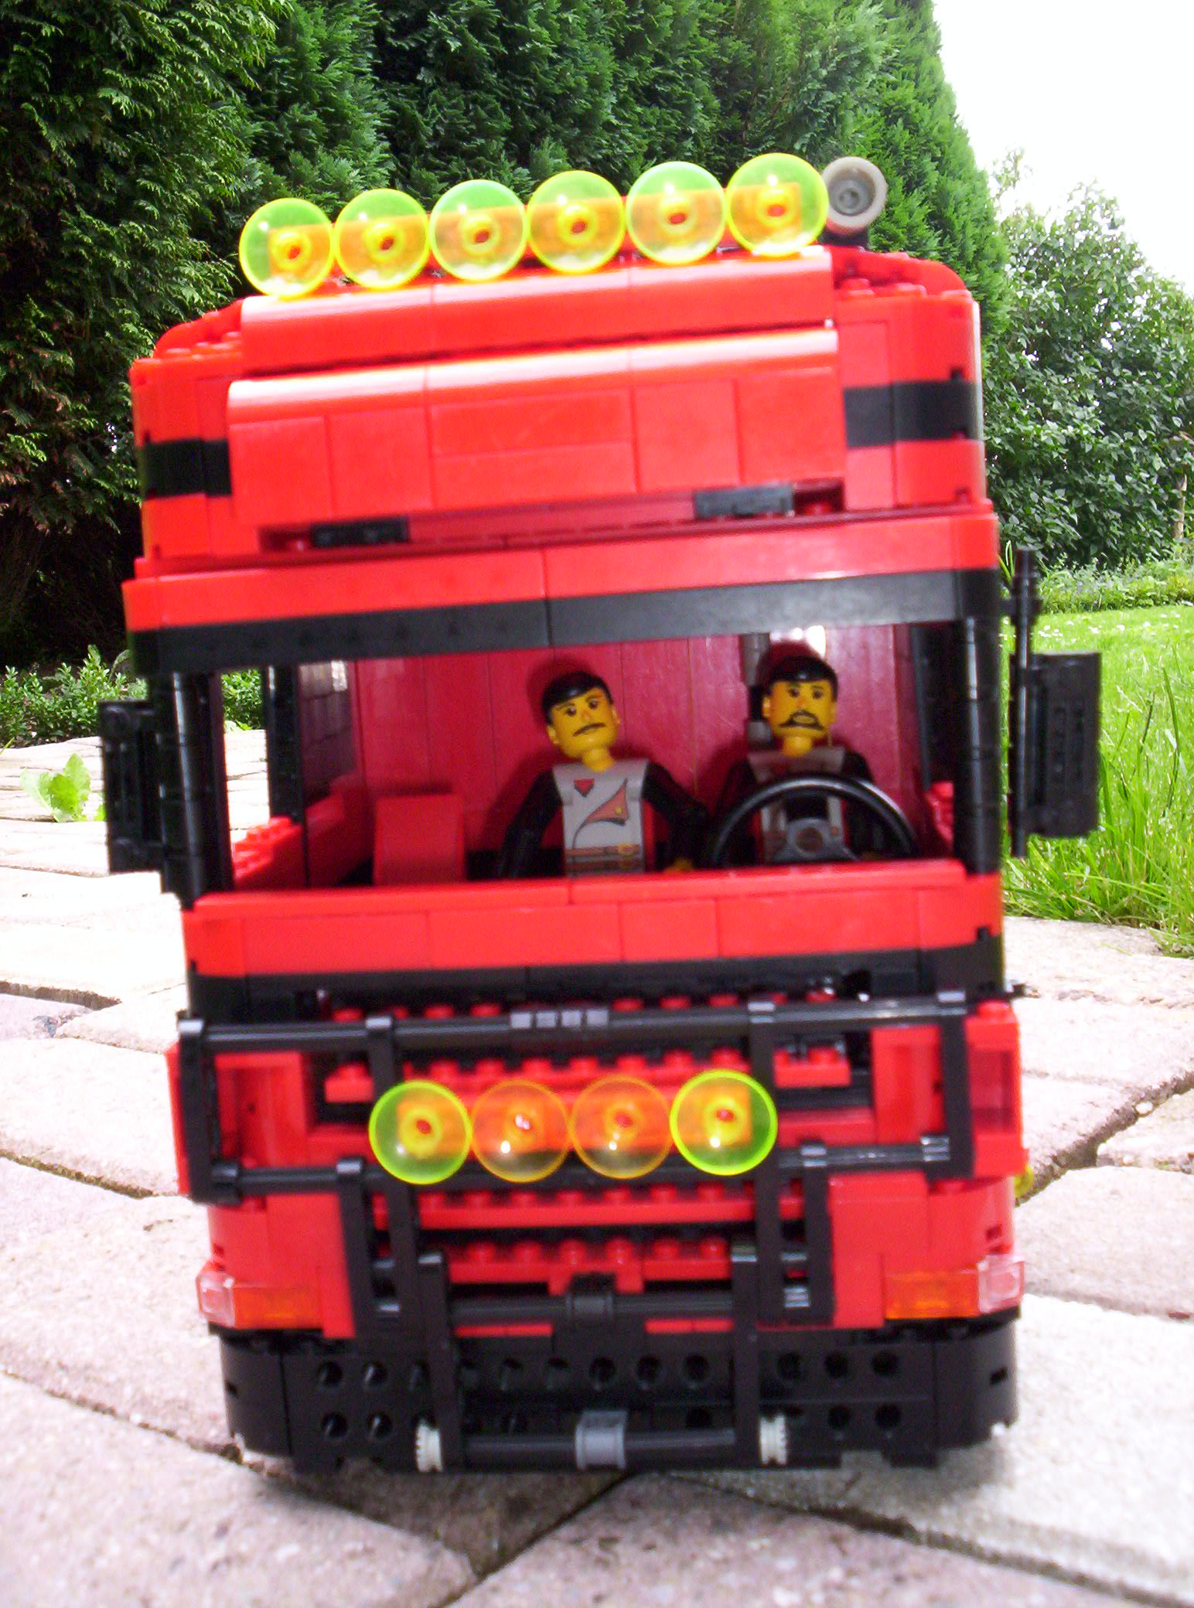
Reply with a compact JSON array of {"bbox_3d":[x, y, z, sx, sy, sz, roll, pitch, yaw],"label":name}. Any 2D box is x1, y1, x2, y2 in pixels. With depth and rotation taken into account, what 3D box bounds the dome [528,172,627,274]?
[{"bbox_3d":[-0.003,-0.094,0.279,0.016,0.016,0.006,-3,6,6],"label":"dome"}]

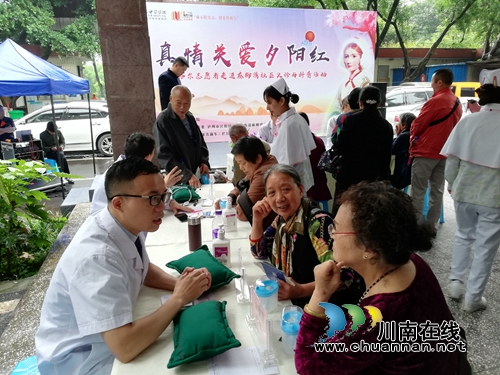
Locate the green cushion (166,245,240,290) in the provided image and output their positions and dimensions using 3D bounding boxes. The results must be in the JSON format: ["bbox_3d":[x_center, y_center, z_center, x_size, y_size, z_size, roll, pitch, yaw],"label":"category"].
[{"bbox_3d":[-0.195,0.339,1.526,0.205,0.090,0.270,-10,15,-33],"label":"green cushion"}]

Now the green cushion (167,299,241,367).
[{"bbox_3d":[-0.140,0.429,1.131,0.205,0.090,0.265,-4,13,-10],"label":"green cushion"}]

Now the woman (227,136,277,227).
[{"bbox_3d":[-0.041,0.312,2.397,0.600,1.240,0.460,-5,13,-14],"label":"woman"}]

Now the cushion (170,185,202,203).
[{"bbox_3d":[-0.488,0.060,2.799,0.205,0.090,0.260,-5,13,-14],"label":"cushion"}]

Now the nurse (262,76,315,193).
[{"bbox_3d":[0.319,-0.029,2.999,0.380,1.620,0.440,-6,13,-17],"label":"nurse"}]

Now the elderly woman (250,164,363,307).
[{"bbox_3d":[0.215,0.501,1.710,0.680,1.210,0.520,-10,15,-34],"label":"elderly woman"}]

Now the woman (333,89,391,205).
[{"bbox_3d":[0.910,-0.028,3.075,0.470,1.550,0.320,-2,13,-3],"label":"woman"}]

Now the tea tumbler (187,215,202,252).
[{"bbox_3d":[-0.272,0.226,1.853,0.064,0.180,0.064,-2,13,0],"label":"tea tumbler"}]

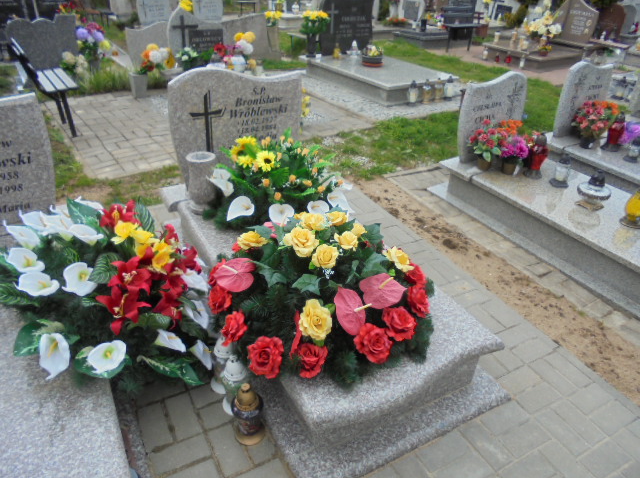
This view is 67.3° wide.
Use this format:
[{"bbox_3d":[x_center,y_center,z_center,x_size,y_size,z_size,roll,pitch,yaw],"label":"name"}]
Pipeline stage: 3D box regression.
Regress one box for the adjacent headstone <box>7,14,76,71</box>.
[{"bbox_3d":[-3.452,-2.430,5.991,0.770,0.700,0.100,-14,34,-26],"label":"adjacent headstone"}]

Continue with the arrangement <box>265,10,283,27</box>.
[{"bbox_3d":[-0.687,-3.257,7.100,0.240,0.240,0.220,-14,35,-25],"label":"arrangement"}]

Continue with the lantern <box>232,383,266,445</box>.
[{"bbox_3d":[-0.264,0.638,1.763,0.115,0.257,0.115,2,30,-1],"label":"lantern"}]

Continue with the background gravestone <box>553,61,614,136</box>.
[{"bbox_3d":[2.257,-1.182,4.058,0.530,0.605,0.080,-14,35,-25],"label":"background gravestone"}]

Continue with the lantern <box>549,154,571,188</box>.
[{"bbox_3d":[1.664,-0.477,3.282,0.125,0.215,0.125,-14,35,-25],"label":"lantern"}]

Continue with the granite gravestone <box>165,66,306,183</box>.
[{"bbox_3d":[-0.470,-0.659,2.858,0.780,0.685,0.080,-14,35,-25],"label":"granite gravestone"}]

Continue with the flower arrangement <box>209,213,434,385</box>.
[{"bbox_3d":[0.018,0.158,1.904,0.780,0.370,0.760,2,31,-1],"label":"flower arrangement"}]

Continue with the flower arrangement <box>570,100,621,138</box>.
[{"bbox_3d":[2.273,-0.971,3.974,0.370,0.320,0.310,-14,34,-26],"label":"flower arrangement"}]

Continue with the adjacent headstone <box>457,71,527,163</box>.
[{"bbox_3d":[1.285,-0.915,3.593,0.590,0.639,0.085,-14,34,-26],"label":"adjacent headstone"}]

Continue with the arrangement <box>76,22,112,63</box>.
[{"bbox_3d":[-2.876,-2.482,6.118,0.440,0.470,0.380,-14,34,-26],"label":"arrangement"}]

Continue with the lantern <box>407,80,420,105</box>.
[{"bbox_3d":[1.145,-1.787,5.851,0.120,0.283,0.120,2,30,-1],"label":"lantern"}]

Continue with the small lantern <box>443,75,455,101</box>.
[{"bbox_3d":[1.669,-1.934,6.137,0.118,0.285,0.118,-14,34,-26],"label":"small lantern"}]

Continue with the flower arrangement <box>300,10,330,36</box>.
[{"bbox_3d":[-0.060,-2.960,6.570,0.380,0.330,0.350,2,31,-1],"label":"flower arrangement"}]

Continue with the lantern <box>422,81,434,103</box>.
[{"bbox_3d":[1.342,-1.850,5.978,0.112,0.277,0.112,-14,34,-26],"label":"lantern"}]

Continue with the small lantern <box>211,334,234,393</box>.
[{"bbox_3d":[-0.384,0.482,1.890,0.100,0.275,0.100,-14,35,-25],"label":"small lantern"}]

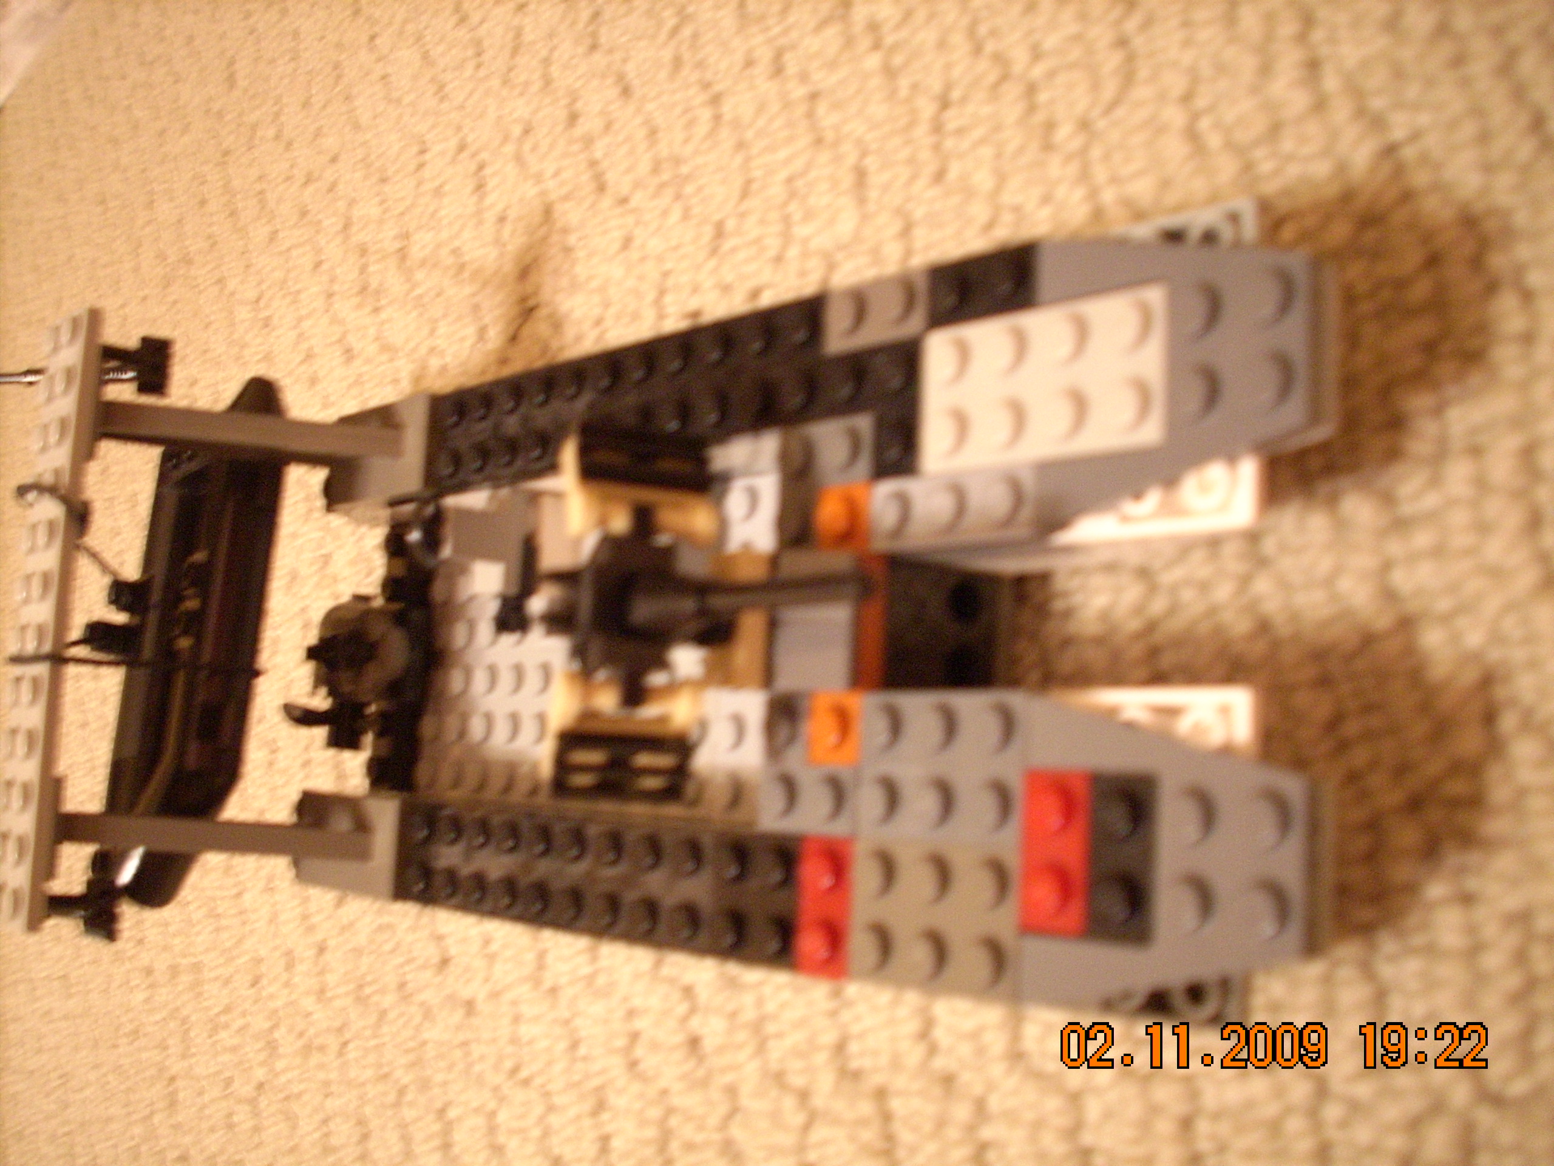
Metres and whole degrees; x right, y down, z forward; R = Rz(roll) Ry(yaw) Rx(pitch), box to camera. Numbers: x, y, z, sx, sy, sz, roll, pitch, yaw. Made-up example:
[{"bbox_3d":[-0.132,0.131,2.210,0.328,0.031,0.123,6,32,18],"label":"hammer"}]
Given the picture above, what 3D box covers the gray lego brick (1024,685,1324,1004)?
[{"bbox_3d":[0.037,0.026,0.160,0.032,0.005,0.032,-4,80,47],"label":"gray lego brick"}]

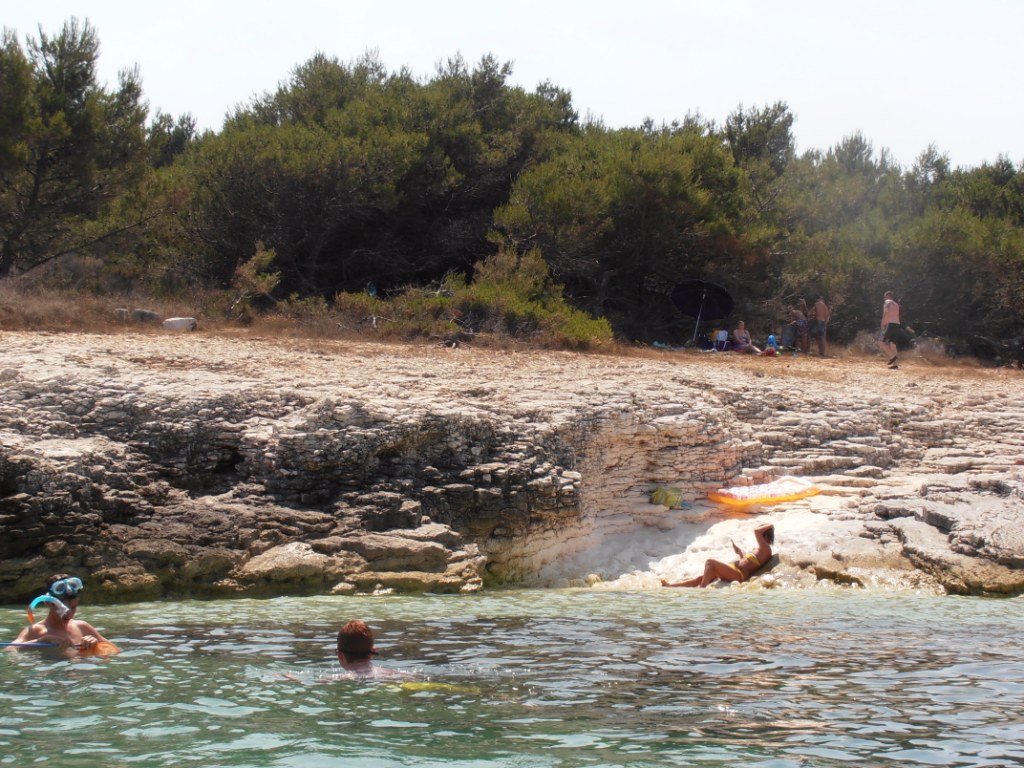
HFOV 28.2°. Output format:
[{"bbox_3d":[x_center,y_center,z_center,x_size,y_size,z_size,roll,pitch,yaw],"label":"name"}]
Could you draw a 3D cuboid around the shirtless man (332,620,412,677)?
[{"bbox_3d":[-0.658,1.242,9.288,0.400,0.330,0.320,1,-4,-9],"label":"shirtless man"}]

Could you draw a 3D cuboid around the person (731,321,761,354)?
[{"bbox_3d":[6.750,-1.330,59.000,0.550,0.980,0.800,3,-5,-40],"label":"person"}]

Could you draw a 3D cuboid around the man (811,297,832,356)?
[{"bbox_3d":[9.022,-1.676,59.500,0.550,1.750,0.380,1,-4,-14],"label":"man"}]

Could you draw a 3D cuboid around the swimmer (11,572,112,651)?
[{"bbox_3d":[-2.367,1.223,10.683,0.500,0.470,0.350,2,-4,-24],"label":"swimmer"}]

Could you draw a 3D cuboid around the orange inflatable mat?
[{"bbox_3d":[3.340,1.415,27.000,0.620,0.180,1.700,16,16,34],"label":"orange inflatable mat"}]

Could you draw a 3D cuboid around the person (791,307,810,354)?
[{"bbox_3d":[8.451,-1.558,60.000,0.600,1.400,0.500,-2,-4,21],"label":"person"}]

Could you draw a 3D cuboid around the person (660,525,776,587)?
[{"bbox_3d":[2.366,1.986,23.500,1.270,0.720,0.500,1,-4,-9],"label":"person"}]

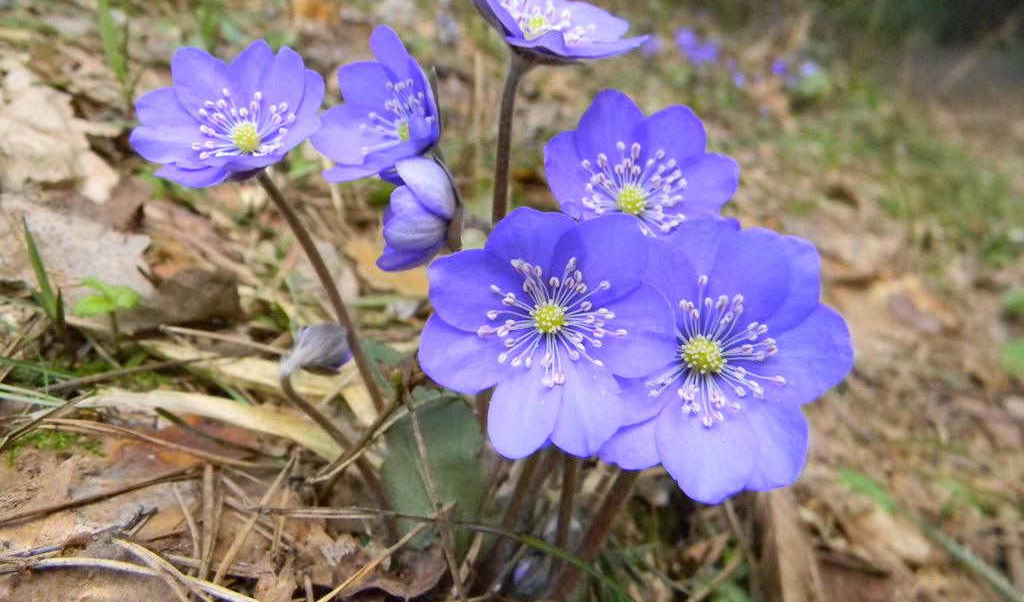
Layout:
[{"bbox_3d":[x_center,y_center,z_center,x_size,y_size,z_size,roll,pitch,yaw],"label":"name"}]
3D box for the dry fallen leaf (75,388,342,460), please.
[{"bbox_3d":[-0.062,0.024,0.167,0.061,0.006,0.011,6,18,21],"label":"dry fallen leaf"}]

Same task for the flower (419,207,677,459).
[{"bbox_3d":[0.004,0.004,0.098,0.029,0.029,0.012,-1,-3,0],"label":"flower"}]

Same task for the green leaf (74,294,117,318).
[{"bbox_3d":[-0.103,0.001,0.205,0.008,0.003,0.009,12,21,36],"label":"green leaf"}]

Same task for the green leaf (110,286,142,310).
[{"bbox_3d":[-0.097,-0.001,0.207,0.008,0.004,0.009,-14,21,-36],"label":"green leaf"}]

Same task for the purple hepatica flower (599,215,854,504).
[{"bbox_3d":[0.025,0.007,0.098,0.029,0.032,0.011,0,-4,3],"label":"purple hepatica flower"}]

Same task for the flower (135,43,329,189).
[{"bbox_3d":[-0.045,-0.029,0.131,0.029,0.011,0.024,2,62,11],"label":"flower"}]

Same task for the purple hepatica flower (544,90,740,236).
[{"bbox_3d":[0.020,-0.020,0.127,0.029,0.026,0.011,1,-25,7],"label":"purple hepatica flower"}]

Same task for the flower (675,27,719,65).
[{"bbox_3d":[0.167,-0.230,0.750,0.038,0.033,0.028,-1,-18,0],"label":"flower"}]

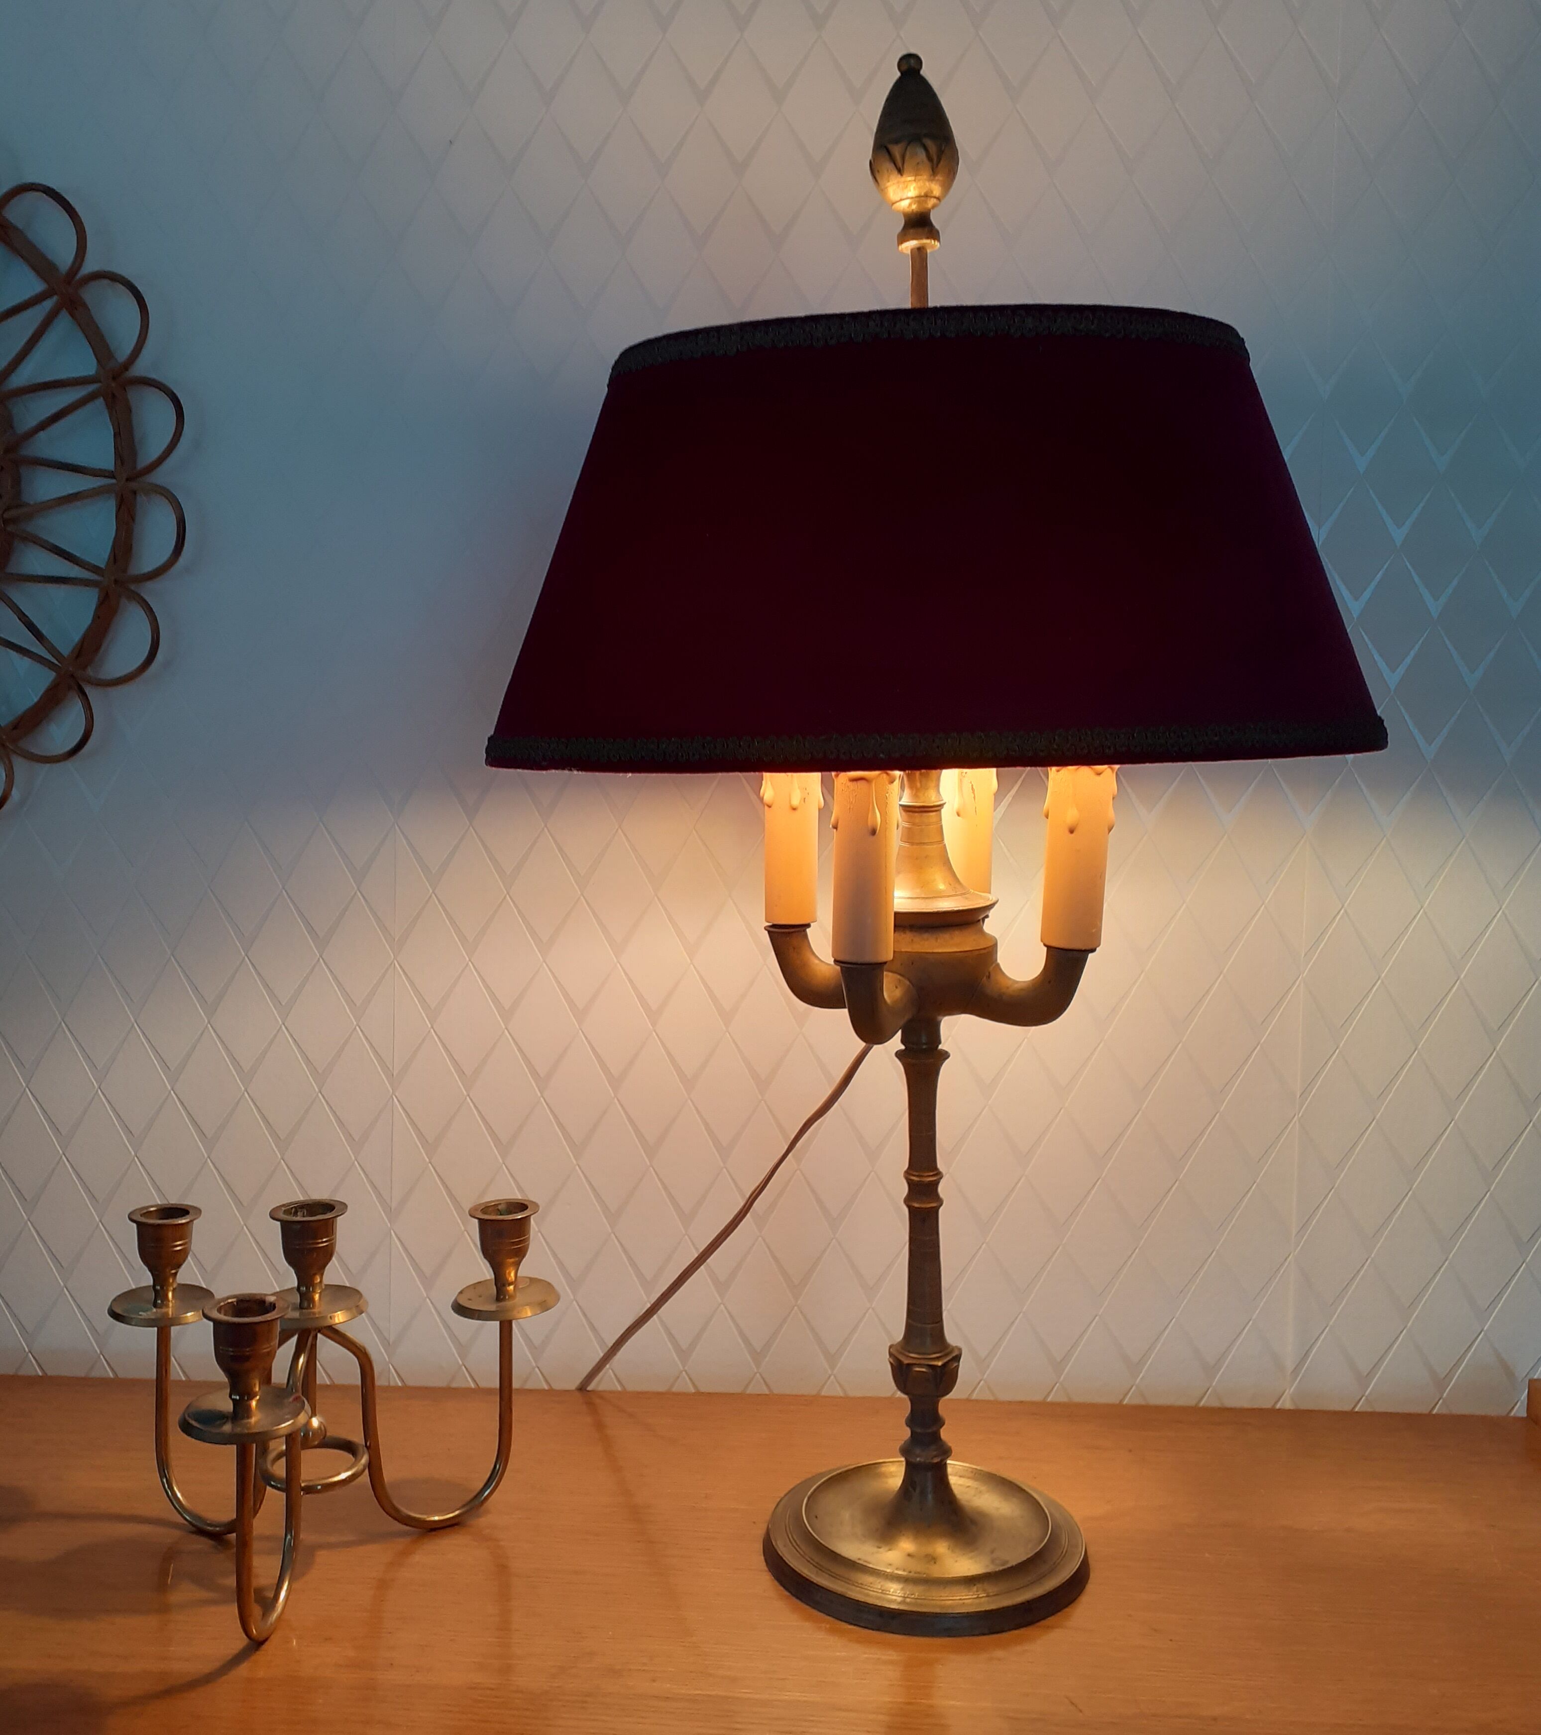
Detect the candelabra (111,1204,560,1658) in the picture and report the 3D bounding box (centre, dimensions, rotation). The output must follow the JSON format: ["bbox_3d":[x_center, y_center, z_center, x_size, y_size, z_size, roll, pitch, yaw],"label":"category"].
[{"bbox_3d":[-0.210,0.239,0.707,0.215,0.164,0.193,1,4,-1],"label":"candelabra"}]

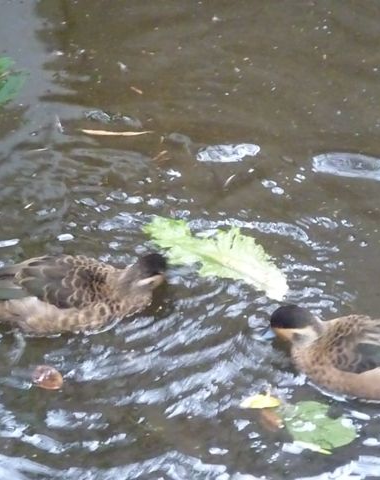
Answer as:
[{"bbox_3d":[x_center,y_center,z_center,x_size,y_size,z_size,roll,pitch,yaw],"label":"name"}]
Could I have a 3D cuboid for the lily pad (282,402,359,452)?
[{"bbox_3d":[0.177,0.256,4.510,0.082,0.013,0.117,-26,41,-34],"label":"lily pad"}]

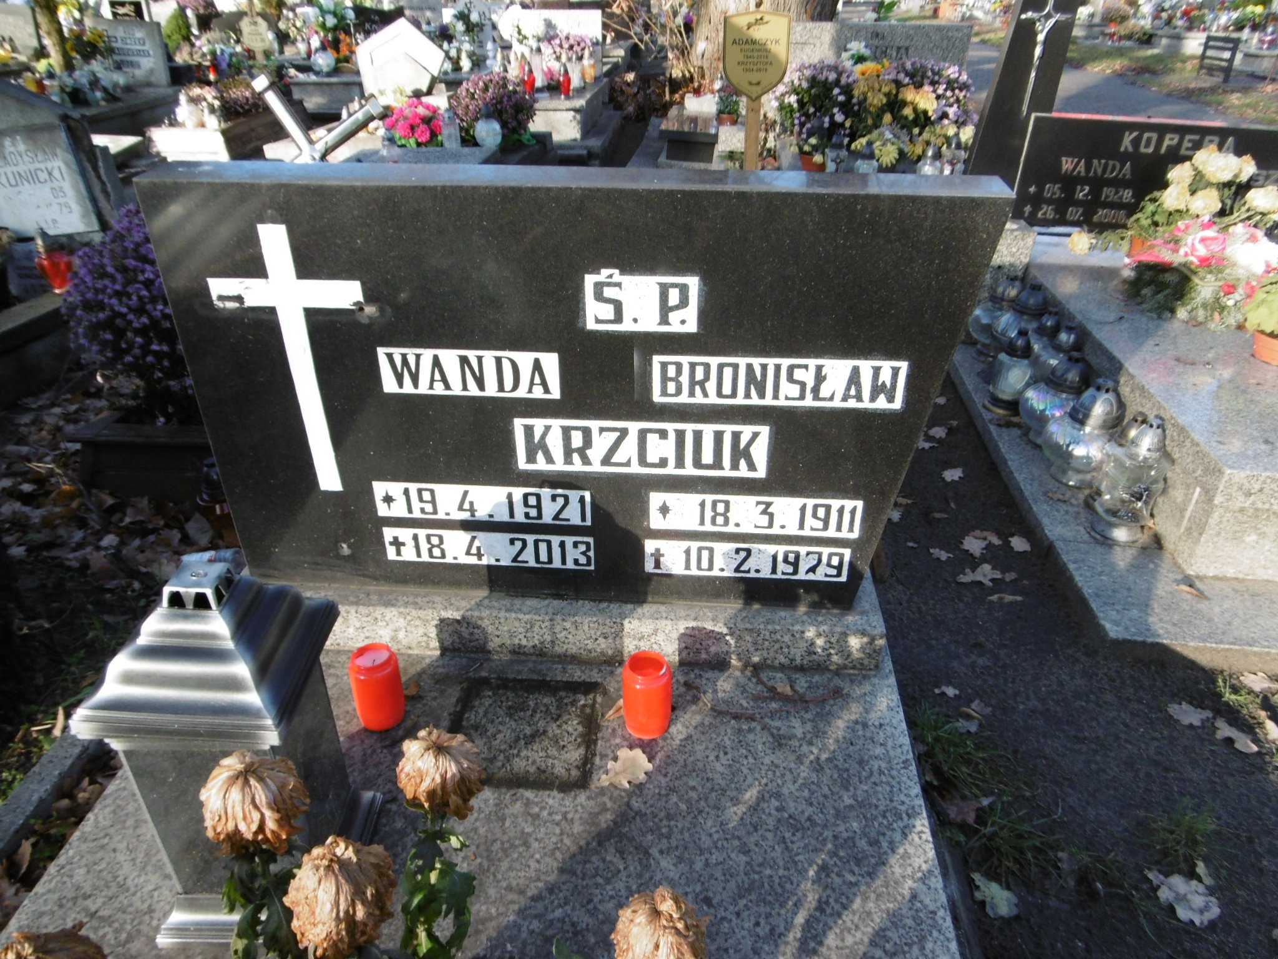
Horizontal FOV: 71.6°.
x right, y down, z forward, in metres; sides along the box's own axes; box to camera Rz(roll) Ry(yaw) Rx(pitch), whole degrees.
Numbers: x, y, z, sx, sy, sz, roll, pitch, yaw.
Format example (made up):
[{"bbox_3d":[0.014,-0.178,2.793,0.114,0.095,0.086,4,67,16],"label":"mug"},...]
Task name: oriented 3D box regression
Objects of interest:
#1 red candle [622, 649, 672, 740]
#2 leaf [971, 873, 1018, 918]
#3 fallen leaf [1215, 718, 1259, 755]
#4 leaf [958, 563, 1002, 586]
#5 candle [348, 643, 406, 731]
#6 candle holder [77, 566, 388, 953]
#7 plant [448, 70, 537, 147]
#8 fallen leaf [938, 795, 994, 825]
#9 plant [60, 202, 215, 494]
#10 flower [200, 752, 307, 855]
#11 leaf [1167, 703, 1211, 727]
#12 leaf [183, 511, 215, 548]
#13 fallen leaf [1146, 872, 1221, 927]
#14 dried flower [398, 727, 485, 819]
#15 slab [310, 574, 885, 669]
[{"bbox_3d":[0.012,0.297,1.221,0.066,0.114,0.066,2,32,4],"label":"red candle"},{"bbox_3d":[0.500,0.580,1.253,0.052,0.018,0.076,-21,38,-29],"label":"leaf"},{"bbox_3d":[0.987,0.427,1.473,0.048,0.020,0.075,-17,35,-26],"label":"fallen leaf"},{"bbox_3d":[0.716,0.204,1.844,0.096,0.025,0.056,-19,36,-29],"label":"leaf"},{"bbox_3d":[-0.364,0.289,1.236,0.066,0.114,0.066,2,32,4],"label":"candle"},{"bbox_3d":[-0.418,0.274,0.937,0.193,0.434,0.193,0,31,1],"label":"candle holder"},{"bbox_3d":[-0.672,-1.712,4.100,0.370,0.330,0.370,2,31,4],"label":"plant"},{"bbox_3d":[0.520,0.505,1.372,0.088,0.018,0.051,-5,33,-7],"label":"fallen leaf"},{"bbox_3d":[-1.071,-0.303,2.062,0.490,0.660,0.403,2,32,4],"label":"plant"},{"bbox_3d":[-0.299,0.251,0.691,0.083,0.070,0.081,2,32,4],"label":"flower"},{"bbox_3d":[0.960,0.401,1.534,0.068,0.018,0.053,9,33,14],"label":"leaf"},{"bbox_3d":[-0.971,0.120,1.952,0.072,0.018,0.090,2,72,4],"label":"leaf"},{"bbox_3d":[0.757,0.577,1.221,0.077,0.020,0.085,2,31,3],"label":"fallen leaf"},{"bbox_3d":[-0.162,0.240,0.725,0.073,0.072,0.073,2,31,4],"label":"dried flower"},{"bbox_3d":[-0.140,0.190,1.423,1.013,0.080,0.187,2,32,4],"label":"slab"}]

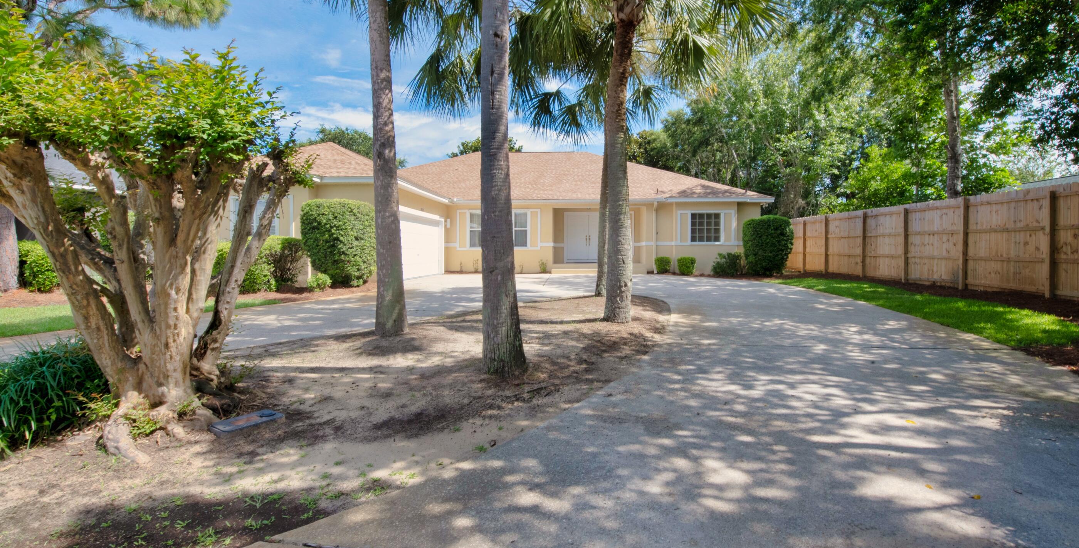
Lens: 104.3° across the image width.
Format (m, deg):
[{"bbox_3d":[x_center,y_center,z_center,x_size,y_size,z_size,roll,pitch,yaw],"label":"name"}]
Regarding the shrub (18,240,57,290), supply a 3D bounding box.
[{"bbox_3d":[-12.707,-0.213,10.600,0.920,1.270,0.880,0,3,6],"label":"shrub"}]

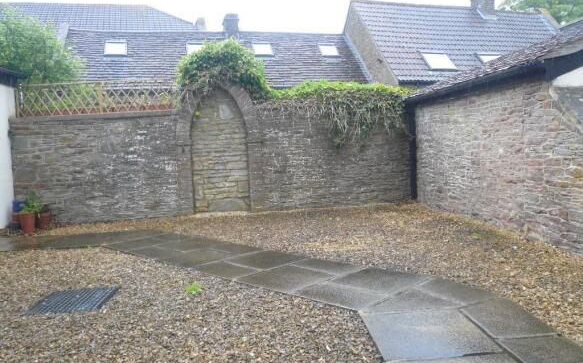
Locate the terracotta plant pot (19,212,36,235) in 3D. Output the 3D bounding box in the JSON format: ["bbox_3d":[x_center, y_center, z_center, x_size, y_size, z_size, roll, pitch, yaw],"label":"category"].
[{"bbox_3d":[-5.505,0.874,9.825,0.340,0.449,0.340,-2,4,0],"label":"terracotta plant pot"}]

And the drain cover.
[{"bbox_3d":[-2.365,1.321,5.190,0.732,0.040,0.828,-3,4,-6],"label":"drain cover"}]

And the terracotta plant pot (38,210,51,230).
[{"bbox_3d":[-5.472,0.848,10.403,0.265,0.413,0.265,-2,4,0],"label":"terracotta plant pot"}]

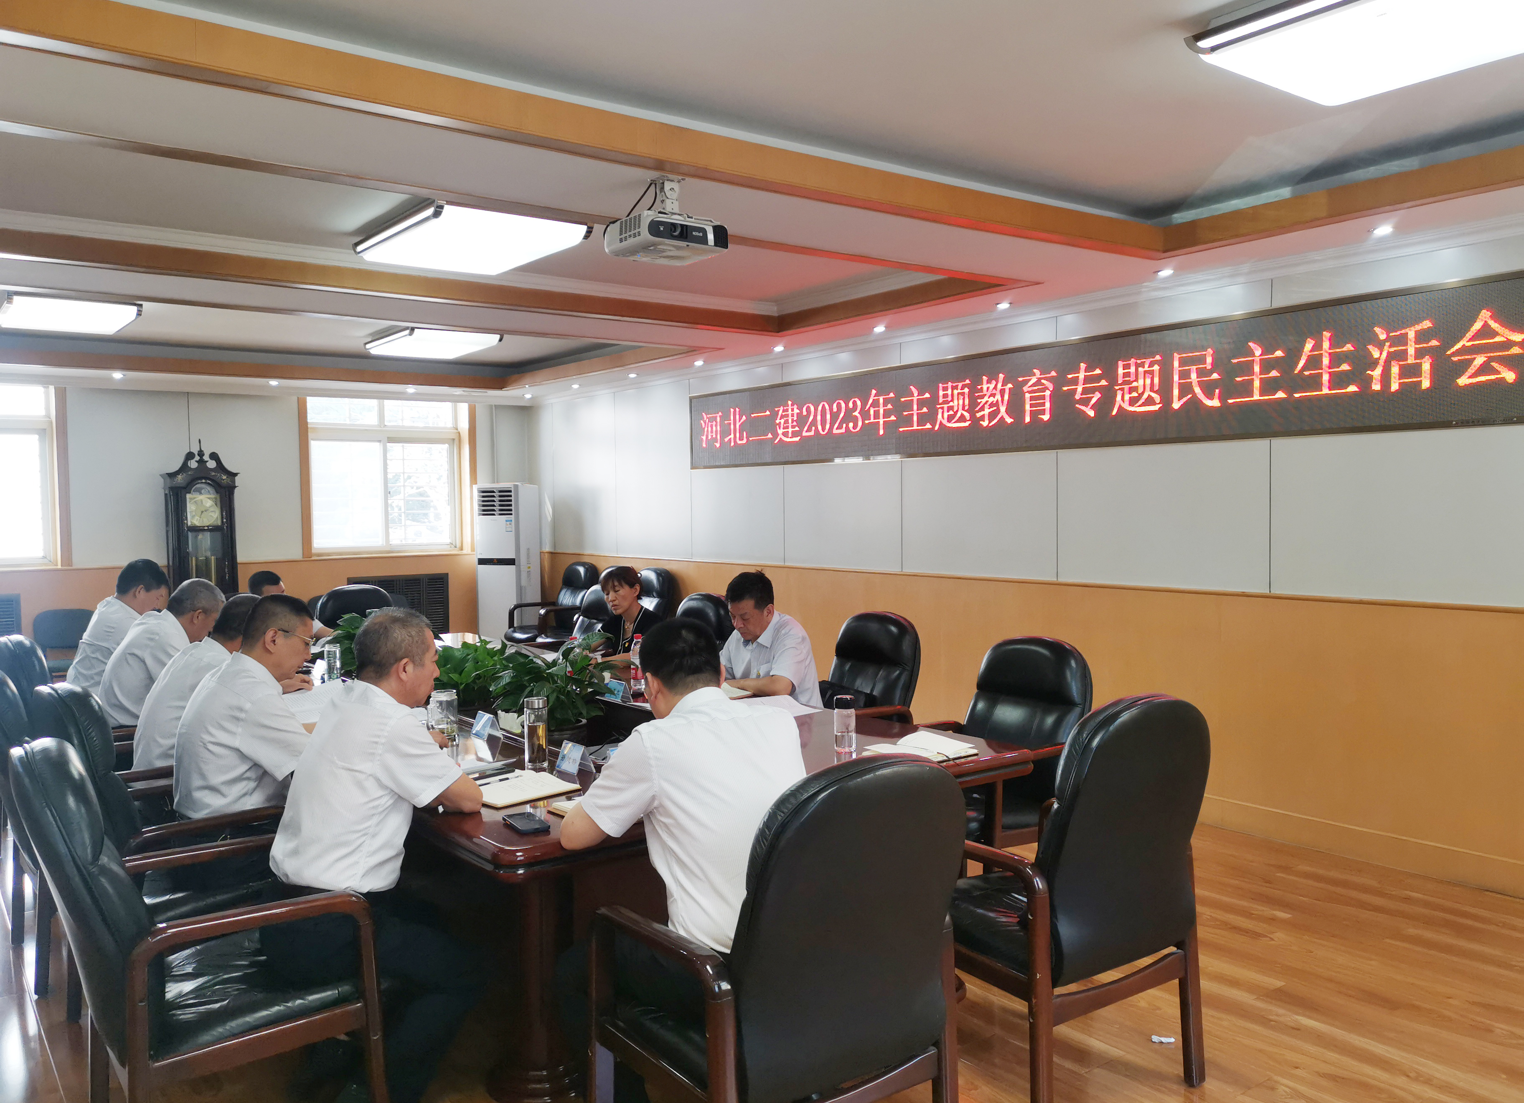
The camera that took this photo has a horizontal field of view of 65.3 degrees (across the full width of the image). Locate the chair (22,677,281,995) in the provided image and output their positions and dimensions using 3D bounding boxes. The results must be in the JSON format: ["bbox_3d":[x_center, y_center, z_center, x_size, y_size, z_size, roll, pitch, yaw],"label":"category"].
[{"bbox_3d":[-1.777,0.899,3.592,0.700,1.080,0.630,-2,3,-36],"label":"chair"}]

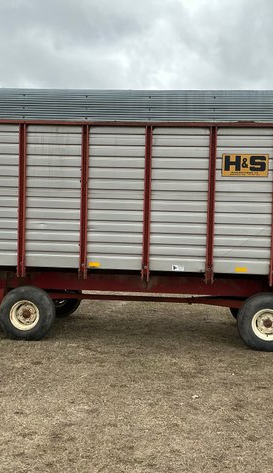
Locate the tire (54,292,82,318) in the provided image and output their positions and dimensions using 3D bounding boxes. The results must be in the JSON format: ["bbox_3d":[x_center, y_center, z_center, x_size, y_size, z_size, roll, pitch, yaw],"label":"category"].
[{"bbox_3d":[-1.435,1.085,9.350,0.830,0.830,0.310,2,1,3],"label":"tire"}]

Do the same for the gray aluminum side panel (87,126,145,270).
[{"bbox_3d":[-0.270,-0.503,6.757,0.745,1.884,0.040,2,1,4],"label":"gray aluminum side panel"}]

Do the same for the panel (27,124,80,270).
[{"bbox_3d":[-1.105,-0.530,6.812,0.746,1.895,0.040,2,1,4],"label":"panel"}]

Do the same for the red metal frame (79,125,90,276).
[{"bbox_3d":[-0.732,-0.488,7.213,0.095,2.160,0.090,2,1,3],"label":"red metal frame"}]

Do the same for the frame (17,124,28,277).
[{"bbox_3d":[-1.517,-0.472,6.785,0.088,2.025,0.085,2,1,4],"label":"frame"}]

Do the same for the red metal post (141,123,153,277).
[{"bbox_3d":[0.156,-0.456,7.162,0.095,2.160,0.090,2,1,3],"label":"red metal post"}]

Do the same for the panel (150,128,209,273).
[{"bbox_3d":[0.624,-0.500,7.184,0.820,2.000,0.050,2,1,3],"label":"panel"}]

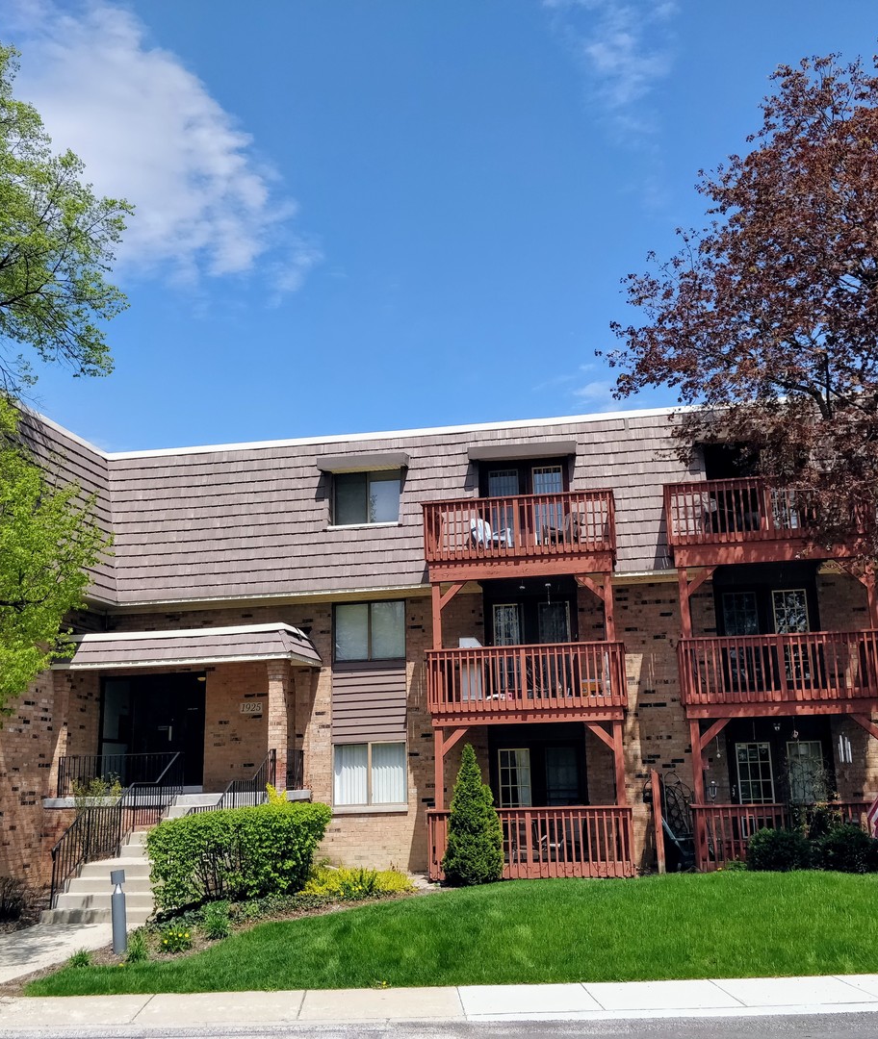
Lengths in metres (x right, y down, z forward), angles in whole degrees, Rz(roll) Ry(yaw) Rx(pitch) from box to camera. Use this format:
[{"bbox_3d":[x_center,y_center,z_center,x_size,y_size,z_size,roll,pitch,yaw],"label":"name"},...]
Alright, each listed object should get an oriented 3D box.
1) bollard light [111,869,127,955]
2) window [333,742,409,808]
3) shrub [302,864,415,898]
[{"bbox_3d":[-3.743,4.590,11.243,0.158,0.935,0.158,-9,-15,8],"label":"bollard light"},{"bbox_3d":[-1.312,4.849,18.294,1.435,1.165,0.120,-4,-14,9],"label":"window"},{"bbox_3d":[-1.383,6.071,16.164,1.900,0.370,1.100,-4,-11,9],"label":"shrub"}]

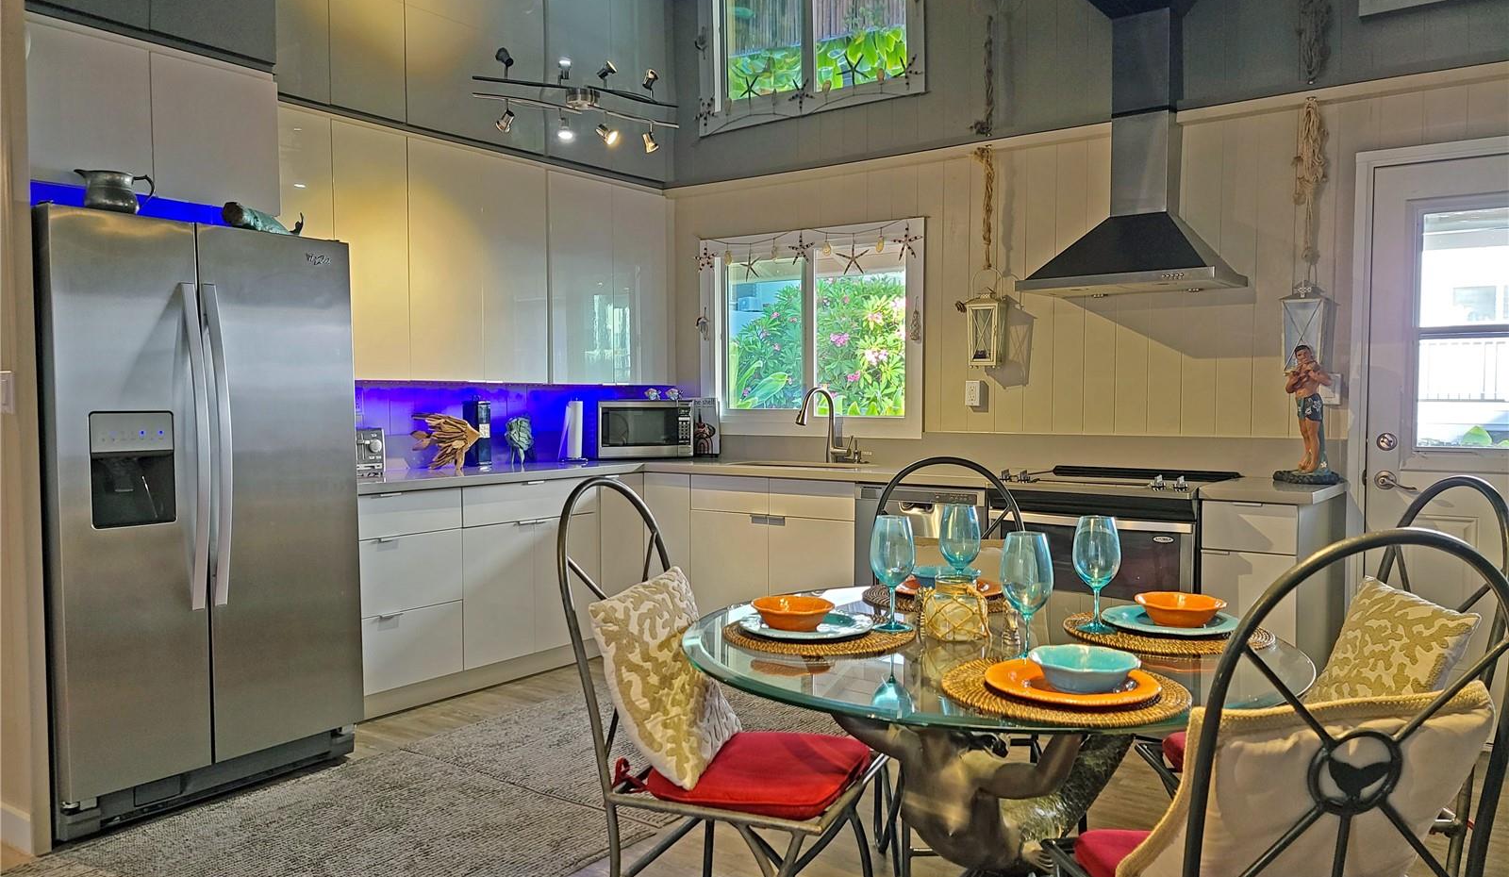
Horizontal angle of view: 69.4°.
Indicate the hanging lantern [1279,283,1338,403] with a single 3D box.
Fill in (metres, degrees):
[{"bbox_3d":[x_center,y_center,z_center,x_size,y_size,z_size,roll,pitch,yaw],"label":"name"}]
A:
[{"bbox_3d":[2.030,-0.370,3.980,0.170,0.385,0.170,1,2,30],"label":"hanging lantern"}]

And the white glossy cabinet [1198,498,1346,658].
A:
[{"bbox_3d":[1.899,0.648,4.016,0.330,0.874,0.620,1,3,36],"label":"white glossy cabinet"}]

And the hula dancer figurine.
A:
[{"bbox_3d":[2.018,-0.083,3.976,0.230,0.494,0.170,1,2,31],"label":"hula dancer figurine"}]

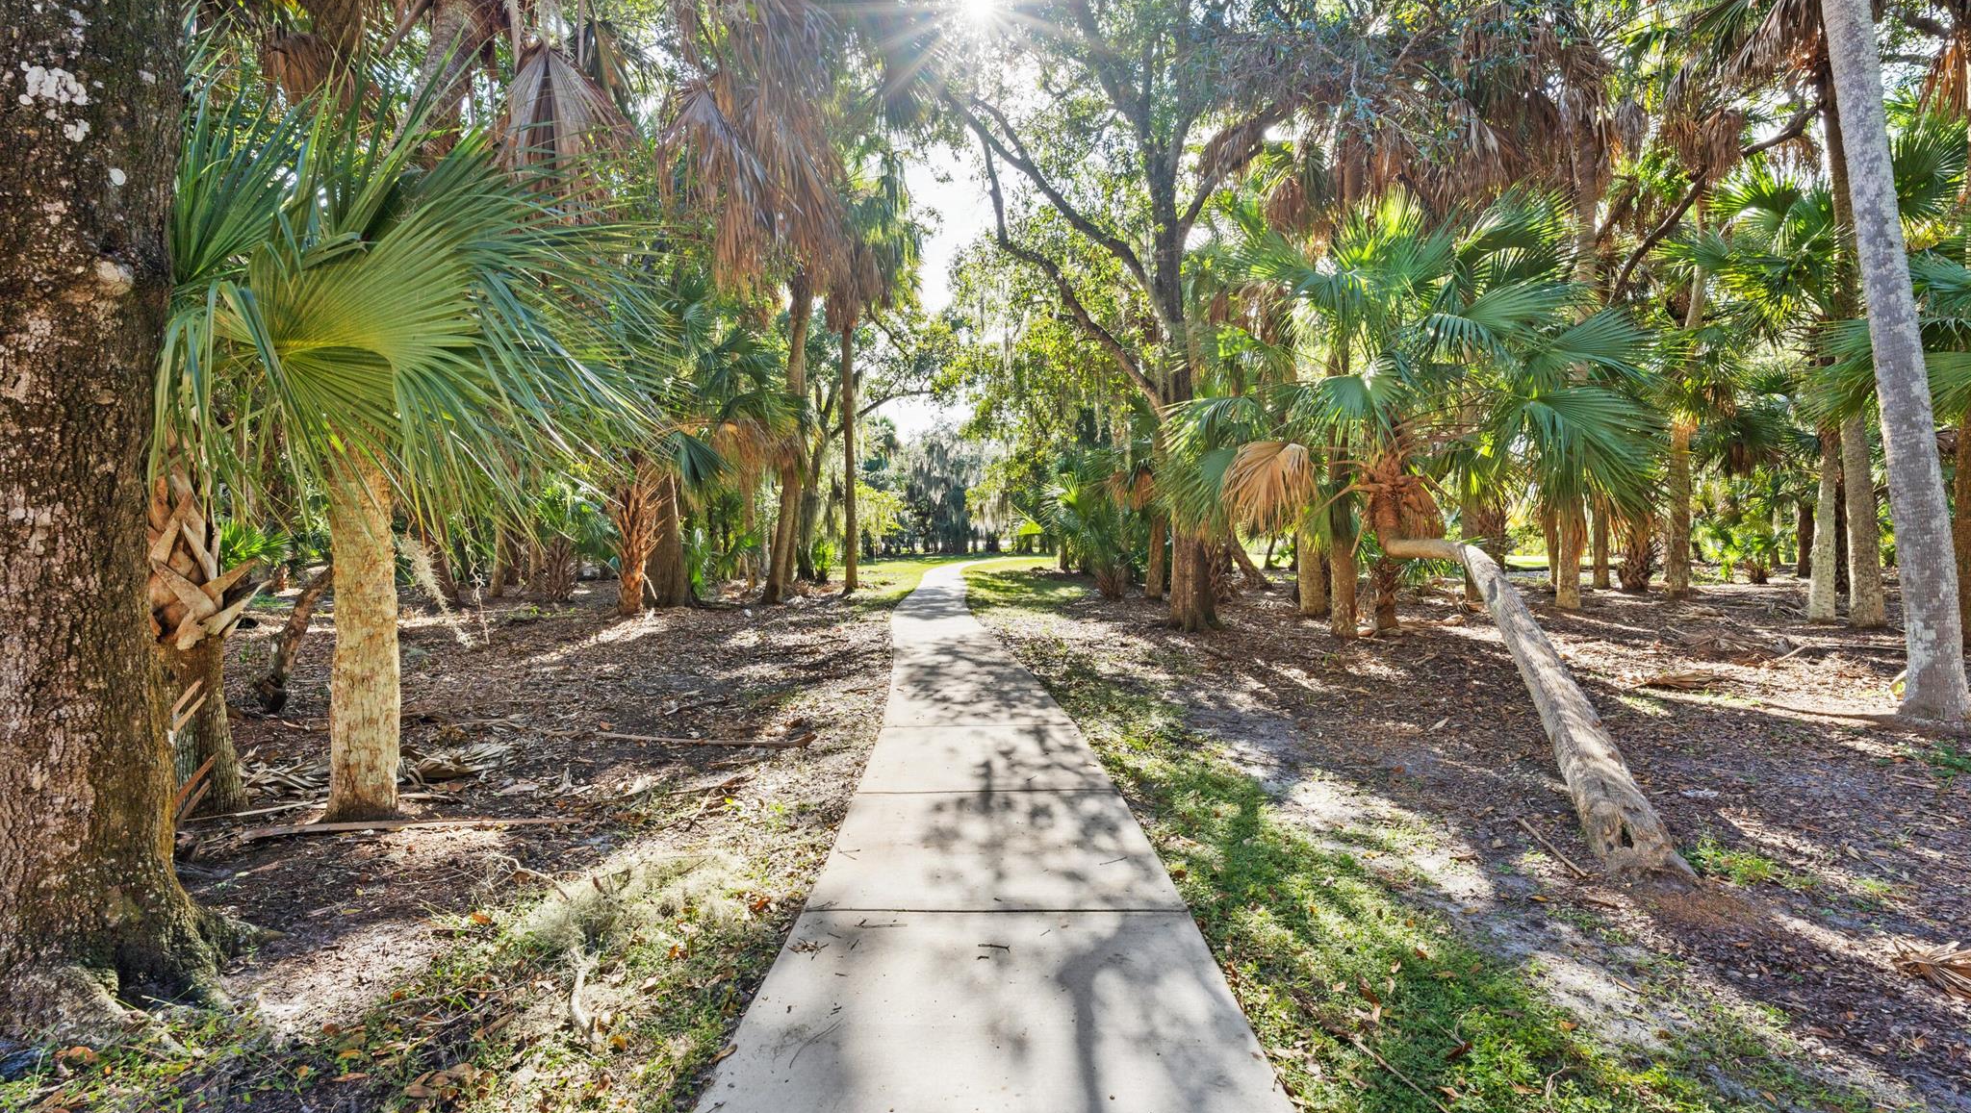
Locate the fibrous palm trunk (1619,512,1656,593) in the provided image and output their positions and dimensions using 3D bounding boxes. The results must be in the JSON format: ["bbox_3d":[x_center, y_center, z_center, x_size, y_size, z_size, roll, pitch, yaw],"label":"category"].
[{"bbox_3d":[20.086,-0.166,23.585,0.850,2.420,0.850,1,1,40],"label":"fibrous palm trunk"}]

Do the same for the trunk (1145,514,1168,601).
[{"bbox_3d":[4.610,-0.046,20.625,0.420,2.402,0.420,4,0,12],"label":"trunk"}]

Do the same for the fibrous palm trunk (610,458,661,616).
[{"bbox_3d":[-7.460,-0.450,16.280,0.850,3.290,0.850,0,1,-25],"label":"fibrous palm trunk"}]

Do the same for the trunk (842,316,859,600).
[{"bbox_3d":[-3.937,-2.855,22.153,0.360,7.850,0.360,-1,1,-10],"label":"trunk"}]

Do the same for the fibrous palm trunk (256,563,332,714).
[{"bbox_3d":[-6.424,0.767,7.192,0.280,1.450,0.260,20,1,-39],"label":"fibrous palm trunk"}]

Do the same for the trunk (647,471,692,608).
[{"bbox_3d":[-7.428,-0.387,17.881,0.950,3.180,0.950,0,1,-23],"label":"trunk"}]

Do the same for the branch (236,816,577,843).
[{"bbox_3d":[-2.934,1.376,3.896,1.550,0.050,0.110,0,1,-6],"label":"branch"}]

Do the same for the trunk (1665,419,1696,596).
[{"bbox_3d":[19.337,-1.370,21.271,0.500,4.880,0.500,1,1,42],"label":"trunk"}]

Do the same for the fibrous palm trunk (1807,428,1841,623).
[{"bbox_3d":[15.705,-0.616,14.329,0.320,3.724,0.320,2,0,-42],"label":"fibrous palm trunk"}]

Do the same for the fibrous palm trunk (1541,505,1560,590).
[{"bbox_3d":[18.259,-0.301,24.744,0.380,2.783,0.380,-3,0,36],"label":"fibrous palm trunk"}]

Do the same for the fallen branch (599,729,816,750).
[{"bbox_3d":[-2.074,1.340,5.653,1.664,0.070,0.150,0,1,6],"label":"fallen branch"}]

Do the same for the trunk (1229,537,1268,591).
[{"bbox_3d":[8.933,0.220,26.114,0.460,1.983,0.460,-31,0,17],"label":"trunk"}]

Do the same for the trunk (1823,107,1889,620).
[{"bbox_3d":[15.148,-3.420,13.432,0.400,9.380,0.400,-4,0,-41],"label":"trunk"}]

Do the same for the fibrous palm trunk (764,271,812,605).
[{"bbox_3d":[-4.768,-2.863,18.452,0.550,8.060,0.500,5,1,-15],"label":"fibrous palm trunk"}]

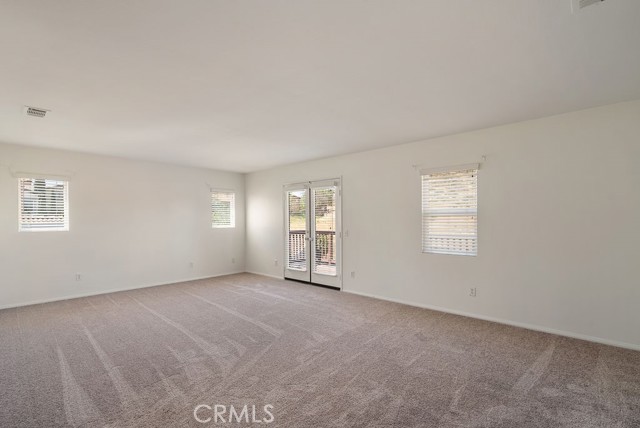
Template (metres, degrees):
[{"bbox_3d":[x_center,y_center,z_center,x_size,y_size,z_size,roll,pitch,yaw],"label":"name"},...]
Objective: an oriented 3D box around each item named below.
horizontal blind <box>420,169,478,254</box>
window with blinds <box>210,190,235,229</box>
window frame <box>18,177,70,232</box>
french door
[{"bbox_3d":[1.772,-0.043,3.925,0.746,1.200,0.100,-1,-2,41],"label":"horizontal blind"},{"bbox_3d":[-2.267,-0.115,6.699,0.100,0.890,0.614,-1,-2,43],"label":"window with blinds"},{"bbox_3d":[-4.339,-0.144,4.495,0.100,0.860,0.584,-1,-2,43],"label":"window frame"},{"bbox_3d":[-0.175,0.385,5.645,1.514,2.040,0.120,-1,-2,41],"label":"french door"}]

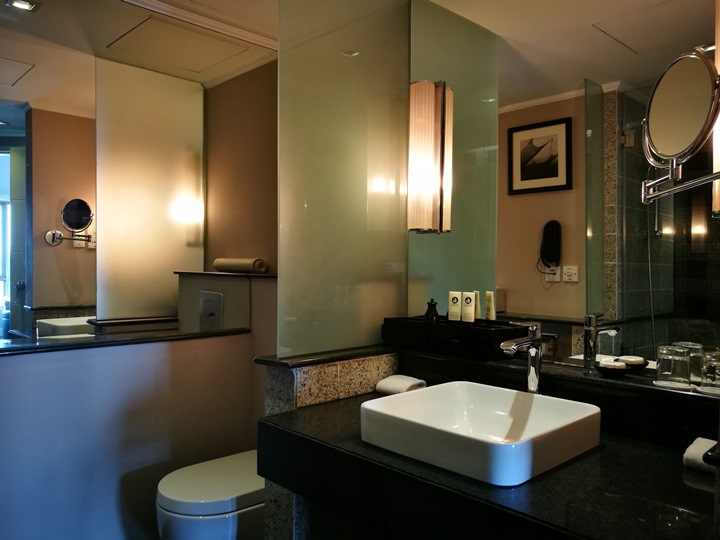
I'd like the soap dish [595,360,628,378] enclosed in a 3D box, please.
[{"bbox_3d":[0.652,0.257,1.450,0.082,0.031,0.082,0,1,0],"label":"soap dish"}]

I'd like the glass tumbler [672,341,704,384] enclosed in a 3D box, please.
[{"bbox_3d":[0.836,0.232,1.430,0.073,0.086,0.073,0,1,-44],"label":"glass tumbler"}]

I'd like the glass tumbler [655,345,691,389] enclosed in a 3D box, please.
[{"bbox_3d":[0.758,0.232,1.355,0.073,0.086,0.073,0,1,-44],"label":"glass tumbler"}]

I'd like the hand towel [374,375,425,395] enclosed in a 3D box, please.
[{"bbox_3d":[0.135,0.379,1.825,0.111,0.049,0.123,0,1,-44],"label":"hand towel"}]

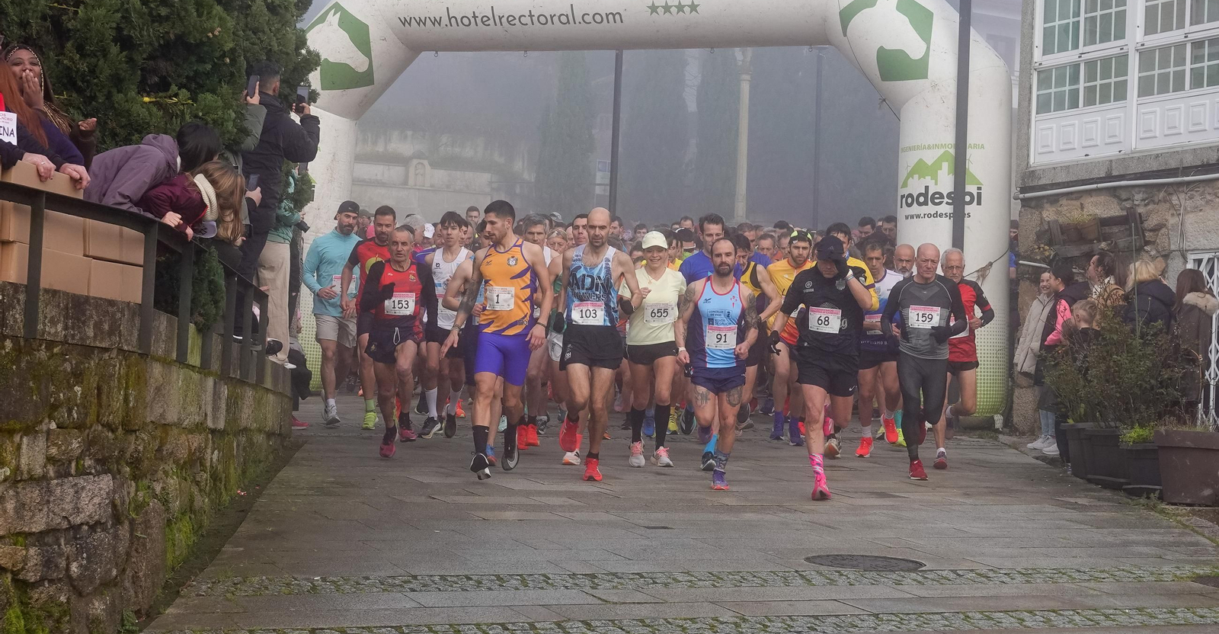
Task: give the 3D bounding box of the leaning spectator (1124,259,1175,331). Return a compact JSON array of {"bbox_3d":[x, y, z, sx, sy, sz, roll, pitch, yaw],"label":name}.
[{"bbox_3d":[4.116,0.371,16.300,0.520,1.621,0.500,4,-3,-33],"label":"leaning spectator"}]

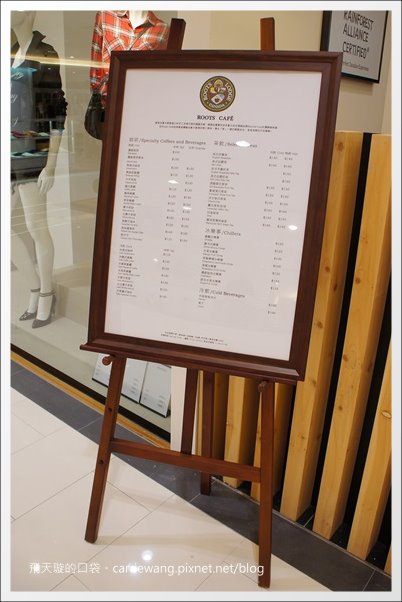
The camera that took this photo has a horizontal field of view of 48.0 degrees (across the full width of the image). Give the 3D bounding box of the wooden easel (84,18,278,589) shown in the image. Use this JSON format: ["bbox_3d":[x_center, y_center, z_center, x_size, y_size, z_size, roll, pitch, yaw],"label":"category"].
[{"bbox_3d":[-0.008,0.020,1.217,0.572,1.426,0.344,7,19,13],"label":"wooden easel"}]

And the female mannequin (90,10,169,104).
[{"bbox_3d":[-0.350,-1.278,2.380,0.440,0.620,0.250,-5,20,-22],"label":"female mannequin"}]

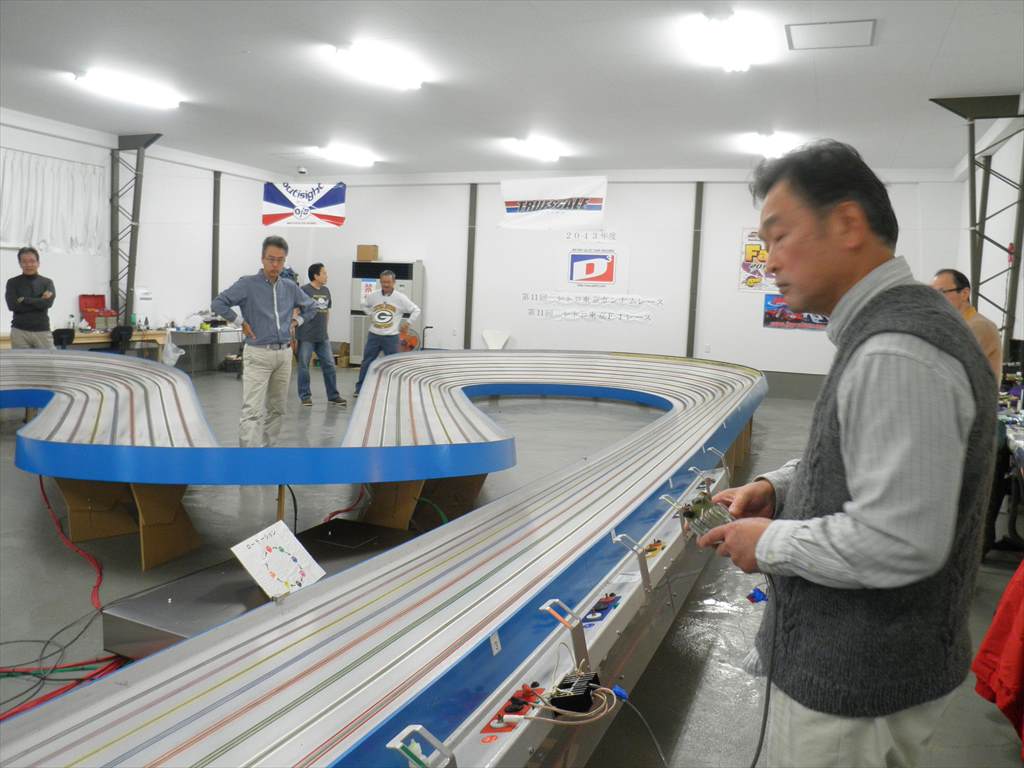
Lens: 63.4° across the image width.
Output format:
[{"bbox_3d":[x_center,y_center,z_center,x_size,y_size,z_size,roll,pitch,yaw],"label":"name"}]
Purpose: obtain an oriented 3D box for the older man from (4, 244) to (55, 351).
[{"bbox_3d":[-4.476,-0.474,7.700,0.520,1.670,0.380,-1,7,-27],"label":"older man"}]

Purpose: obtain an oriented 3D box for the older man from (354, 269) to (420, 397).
[{"bbox_3d":[-1.606,-0.652,10.685,0.850,1.638,0.480,2,6,-6],"label":"older man"}]

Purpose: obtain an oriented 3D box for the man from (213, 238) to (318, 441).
[{"bbox_3d":[-1.790,-0.201,5.991,0.750,1.711,0.420,-2,8,-38],"label":"man"}]

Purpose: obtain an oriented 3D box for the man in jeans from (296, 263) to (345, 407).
[{"bbox_3d":[-2.267,-0.600,9.807,0.550,1.663,0.450,-2,7,-36],"label":"man in jeans"}]

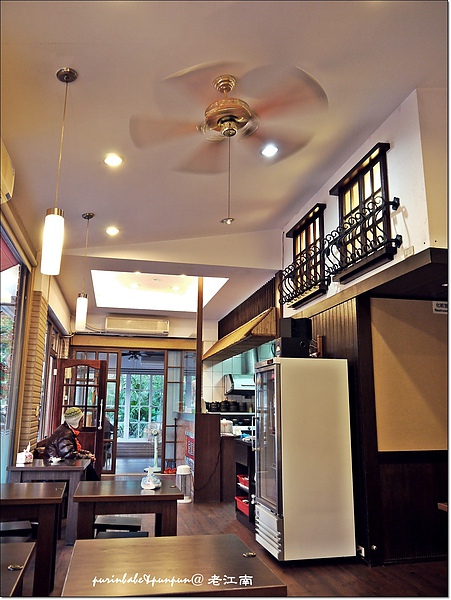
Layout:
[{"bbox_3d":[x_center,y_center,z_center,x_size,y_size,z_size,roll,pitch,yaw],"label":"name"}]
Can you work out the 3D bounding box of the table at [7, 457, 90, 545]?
[{"bbox_3d":[-1.835,2.092,5.440,0.734,0.737,0.734,2,-12,-8],"label":"table"}]

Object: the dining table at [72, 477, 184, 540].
[{"bbox_3d":[-0.713,1.756,3.779,0.734,0.737,0.734,3,-12,-11],"label":"dining table"}]

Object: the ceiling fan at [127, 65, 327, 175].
[{"bbox_3d":[0.024,-1.301,3.535,1.320,0.415,1.320,3,-12,-11],"label":"ceiling fan"}]

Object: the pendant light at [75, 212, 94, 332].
[{"bbox_3d":[-1.490,-0.300,5.514,0.135,1.268,0.135,3,-12,-11],"label":"pendant light"}]

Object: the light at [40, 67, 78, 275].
[{"bbox_3d":[-0.996,-0.782,3.121,0.135,1.287,0.135,3,-12,-11],"label":"light"}]

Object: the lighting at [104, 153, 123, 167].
[{"bbox_3d":[-0.963,-1.212,4.466,0.160,0.050,0.160,-8,-10,-13],"label":"lighting"}]

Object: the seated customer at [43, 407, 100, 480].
[{"bbox_3d":[-1.780,1.921,6.022,0.690,1.310,0.520,4,-12,-16],"label":"seated customer"}]

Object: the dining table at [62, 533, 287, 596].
[{"bbox_3d":[-0.231,1.384,1.967,0.734,0.737,0.734,3,-12,-12],"label":"dining table"}]

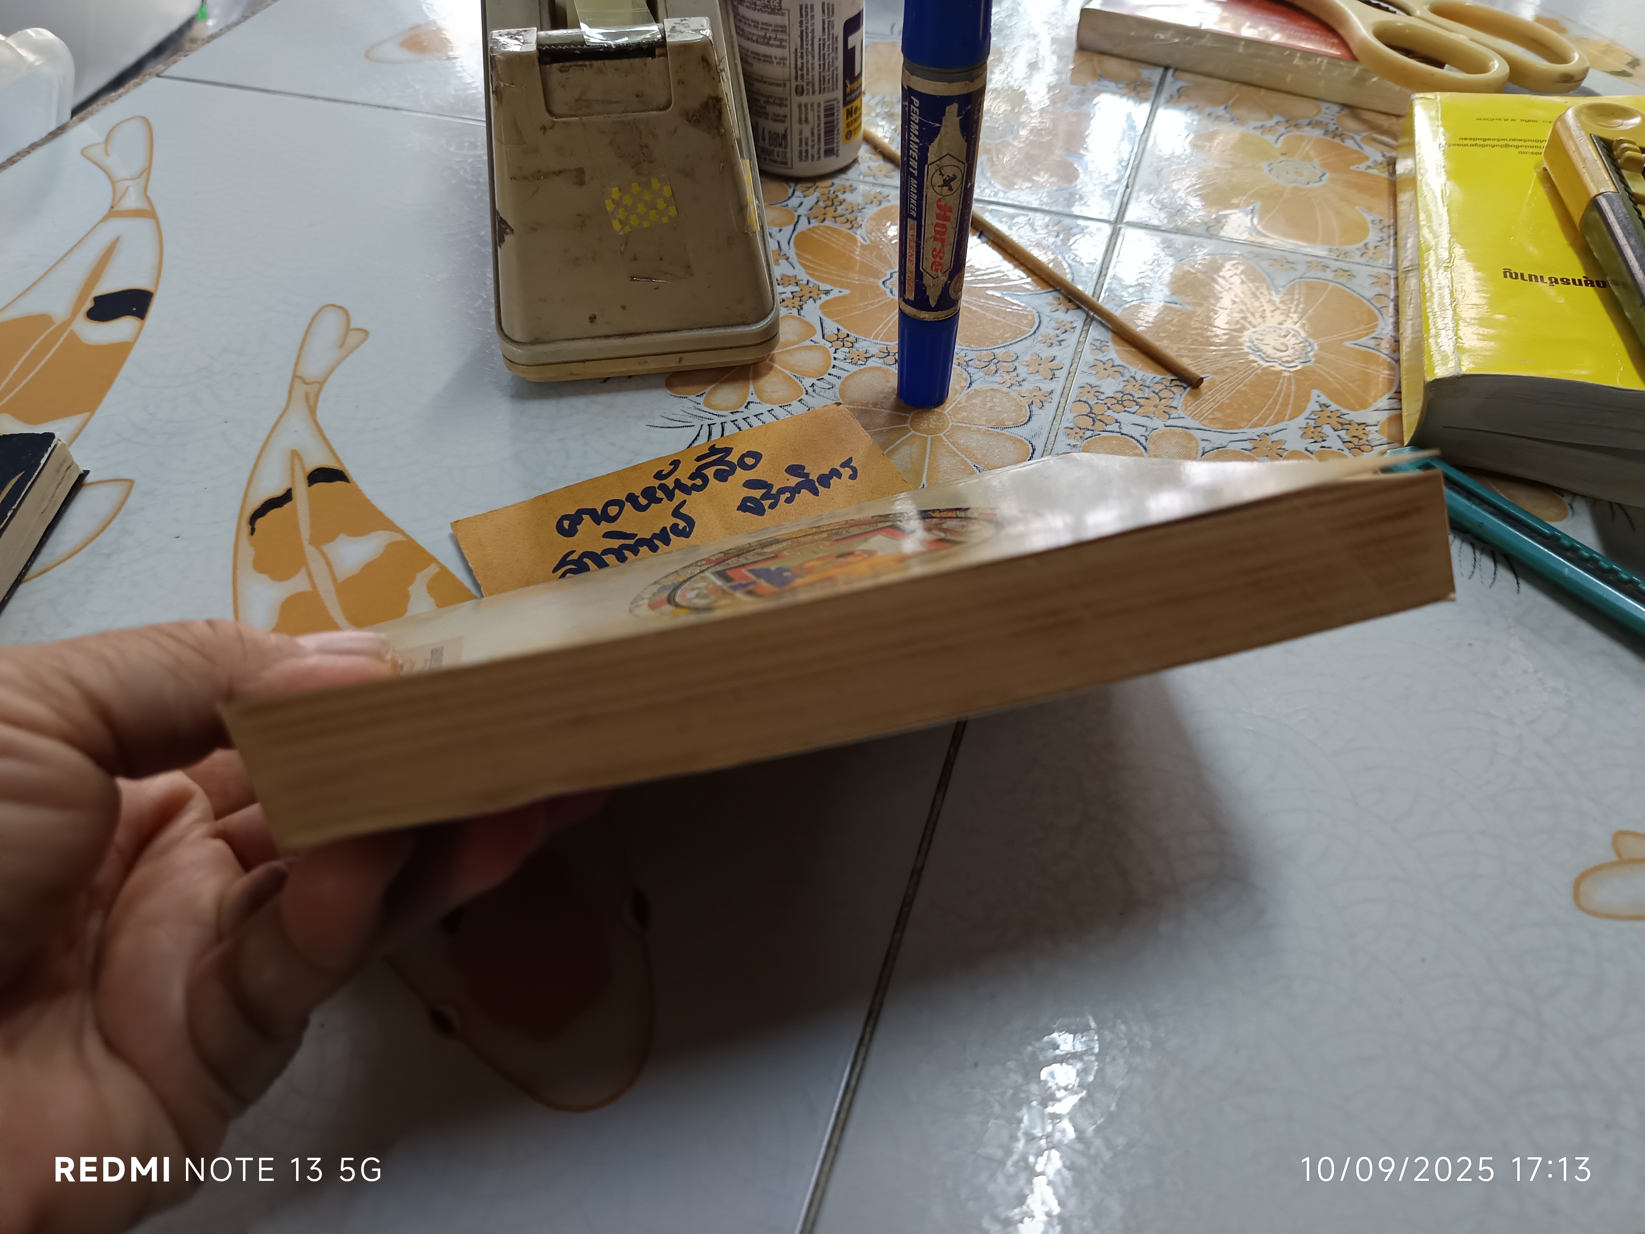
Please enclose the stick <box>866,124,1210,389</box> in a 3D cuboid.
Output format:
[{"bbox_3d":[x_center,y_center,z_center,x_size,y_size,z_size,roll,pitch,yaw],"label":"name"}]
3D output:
[{"bbox_3d":[0.059,-0.133,0.394,0.004,0.004,0.200,-25,53,-20],"label":"stick"}]

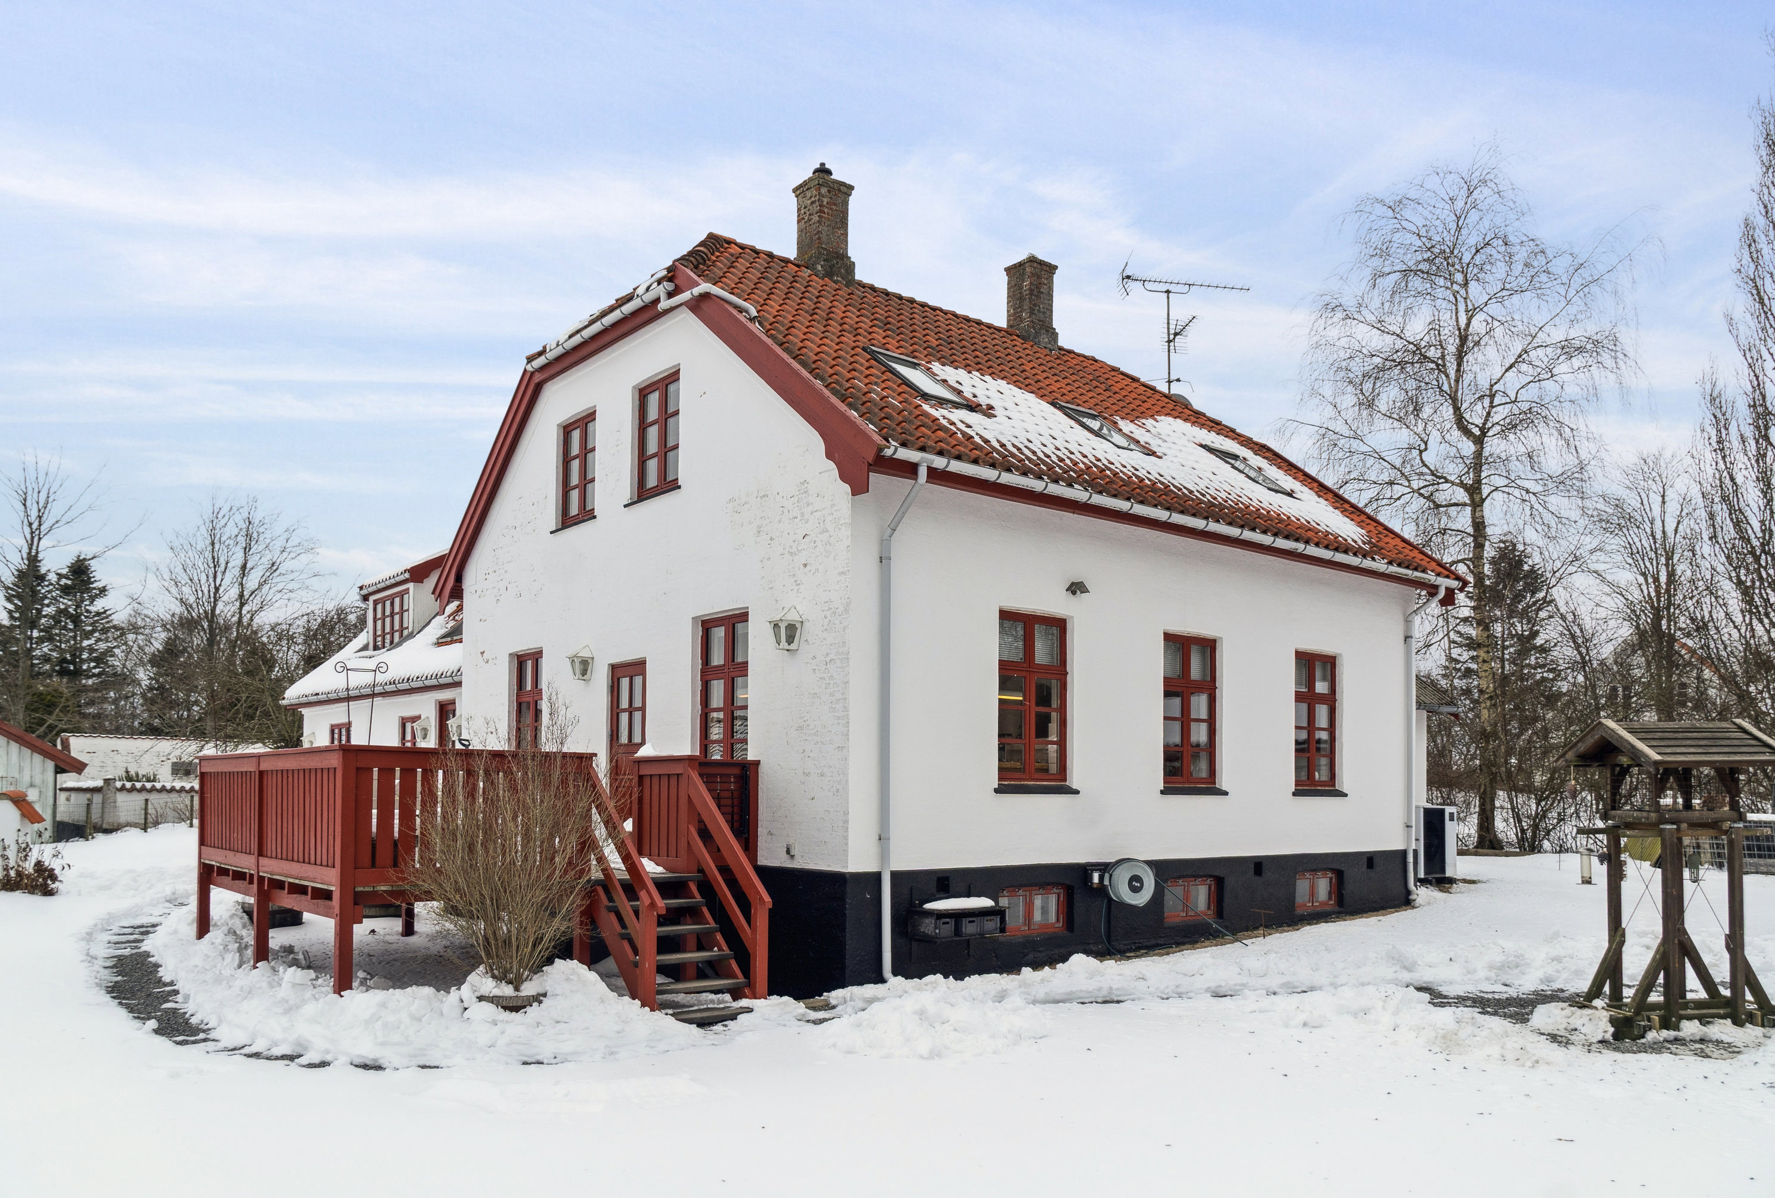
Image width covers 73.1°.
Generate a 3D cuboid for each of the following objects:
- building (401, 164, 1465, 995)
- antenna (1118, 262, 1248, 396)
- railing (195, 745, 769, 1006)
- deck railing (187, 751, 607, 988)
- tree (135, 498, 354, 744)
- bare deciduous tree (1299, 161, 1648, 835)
[{"bbox_3d":[0.625,-0.519,16.400,9.600,9.300,9.300,6,-9,-39],"label":"building"},{"bbox_3d":[5.008,-4.522,20.300,2.100,2.350,0.750,2,-7,-14],"label":"antenna"},{"bbox_3d":[-3.688,2.408,11.100,3.750,1.900,5.500,6,-9,-39],"label":"railing"},{"bbox_3d":[-4.660,2.386,11.000,2.200,1.750,4.500,6,-9,-39],"label":"deck railing"},{"bbox_3d":[-24.555,2.157,46.000,8.400,12.300,8.000,4,-8,-28],"label":"tree"},{"bbox_3d":[12.230,-2.254,25.300,7.200,14.500,7.000,-3,-8,26],"label":"bare deciduous tree"}]

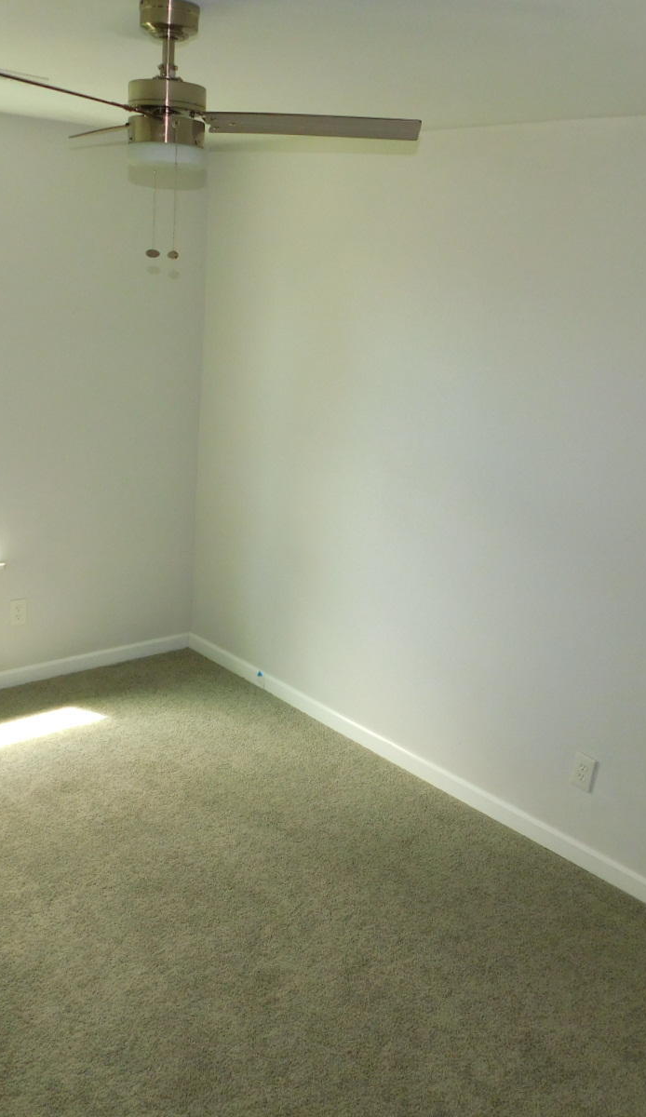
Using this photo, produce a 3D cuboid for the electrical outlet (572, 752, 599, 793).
[{"bbox_3d":[0.887,0.731,3.370,0.009,0.118,0.074,-10,21,-41],"label":"electrical outlet"}]

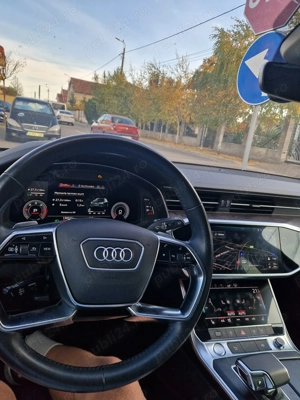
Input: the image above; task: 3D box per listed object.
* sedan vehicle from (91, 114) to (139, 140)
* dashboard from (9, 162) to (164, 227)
[{"bbox_3d":[-2.130,-4.110,15.300,1.710,1.430,4.350,-2,18,-25],"label":"sedan vehicle"},{"bbox_3d":[-0.130,-0.005,0.612,0.350,0.128,0.050,1,-3,-25],"label":"dashboard"}]

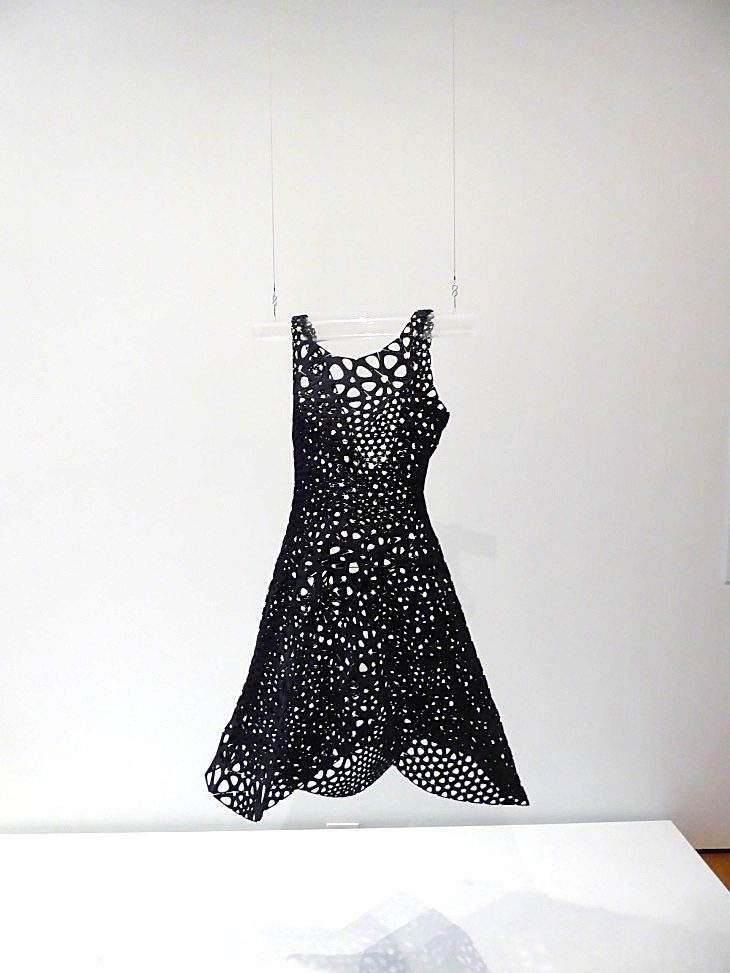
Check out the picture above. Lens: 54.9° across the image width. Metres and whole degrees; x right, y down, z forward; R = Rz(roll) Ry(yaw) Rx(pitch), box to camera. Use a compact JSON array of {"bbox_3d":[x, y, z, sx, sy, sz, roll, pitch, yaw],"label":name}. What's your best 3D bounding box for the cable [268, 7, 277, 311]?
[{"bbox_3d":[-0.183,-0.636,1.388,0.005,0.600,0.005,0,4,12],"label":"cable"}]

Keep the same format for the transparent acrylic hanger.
[{"bbox_3d":[-0.010,-0.307,1.372,0.439,0.034,0.032,0,4,12],"label":"transparent acrylic hanger"}]

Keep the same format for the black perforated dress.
[{"bbox_3d":[-0.001,0.155,1.399,0.637,0.998,0.320,0,4,12],"label":"black perforated dress"}]

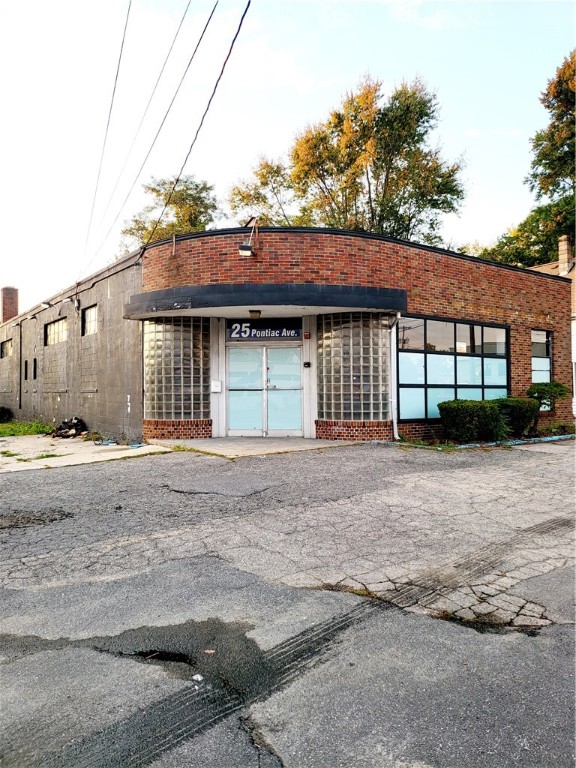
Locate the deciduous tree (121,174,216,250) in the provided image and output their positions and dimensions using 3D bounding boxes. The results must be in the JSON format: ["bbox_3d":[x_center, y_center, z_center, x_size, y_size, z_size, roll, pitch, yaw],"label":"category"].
[{"bbox_3d":[-8.160,-6.400,37.000,7.200,16.200,7.200,0,-1,0],"label":"deciduous tree"}]

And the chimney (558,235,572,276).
[{"bbox_3d":[12.500,-5.790,24.000,0.430,1.800,0.430,1,-1,-35],"label":"chimney"}]

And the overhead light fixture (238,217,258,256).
[{"bbox_3d":[-0.805,-3.030,10.850,0.350,0.860,0.600,0,-1,12],"label":"overhead light fixture"}]

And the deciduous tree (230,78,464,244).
[{"bbox_3d":[3.020,-6.970,27.000,11.600,17.000,10.500,0,-1,0],"label":"deciduous tree"}]

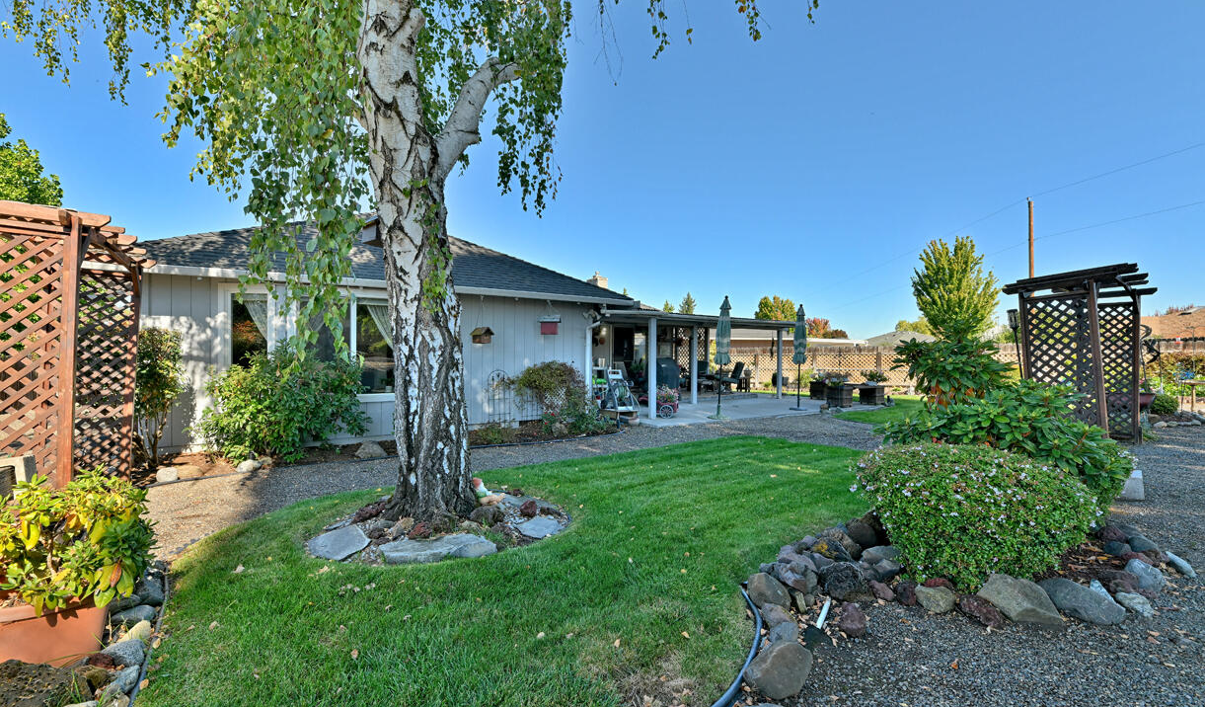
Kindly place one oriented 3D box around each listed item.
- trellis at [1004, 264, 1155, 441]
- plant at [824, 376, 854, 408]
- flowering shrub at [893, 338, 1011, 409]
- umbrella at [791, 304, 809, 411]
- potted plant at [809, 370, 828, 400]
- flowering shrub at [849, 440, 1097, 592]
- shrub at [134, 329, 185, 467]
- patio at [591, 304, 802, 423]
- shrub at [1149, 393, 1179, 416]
[{"bbox_3d":[7.100,0.127,7.450,1.720,2.450,1.350,0,0,-28],"label":"trellis"},{"bbox_3d":[6.000,0.929,12.650,0.520,0.830,0.520,0,0,-28],"label":"plant"},{"bbox_3d":[3.600,0.566,5.200,1.050,1.400,1.050,0,0,35],"label":"flowering shrub"},{"bbox_3d":[4.760,0.084,12.000,0.420,2.530,0.420,0,0,0],"label":"umbrella"},{"bbox_3d":[6.520,0.923,14.750,0.540,0.860,0.540,0,0,-28],"label":"potted plant"},{"bbox_3d":[2.200,0.882,3.080,1.180,0.740,1.120,0,0,36],"label":"flowering shrub"},{"bbox_3d":[-5.280,0.502,5.950,0.620,1.630,0.600,0,0,-28],"label":"shrub"},{"bbox_3d":[2.150,0.140,12.800,7.000,2.450,4.400,0,0,-28],"label":"patio"},{"bbox_3d":[11.800,1.054,10.550,0.480,0.500,0.480,0,0,-28],"label":"shrub"}]

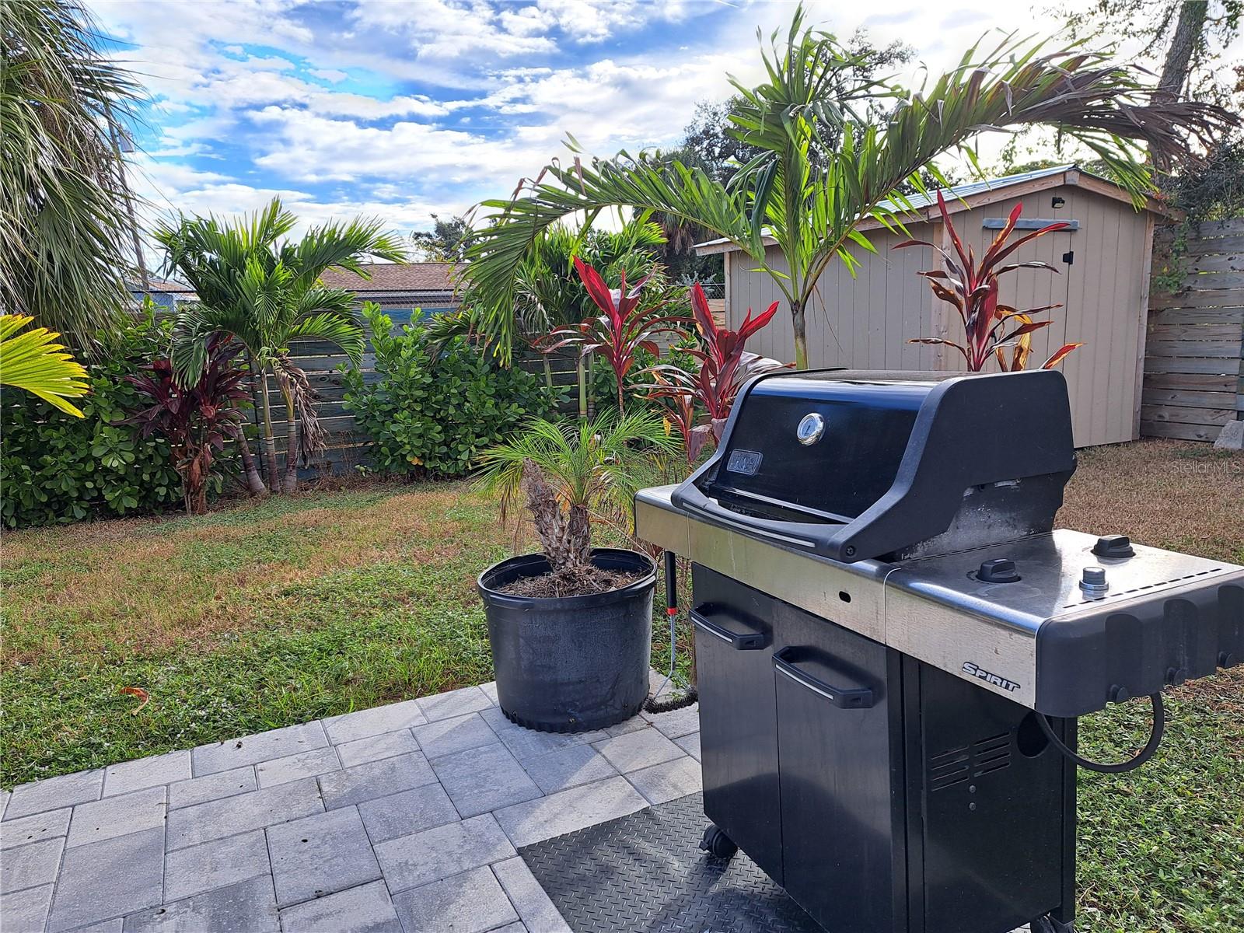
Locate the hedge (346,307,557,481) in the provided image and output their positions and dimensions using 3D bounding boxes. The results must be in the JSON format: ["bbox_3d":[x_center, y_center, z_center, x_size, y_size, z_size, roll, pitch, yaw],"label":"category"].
[{"bbox_3d":[-1.646,-0.696,8.186,1.750,1.620,1.150,-7,11,-26],"label":"hedge"}]

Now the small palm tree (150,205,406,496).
[{"bbox_3d":[-2.855,-1.022,7.228,2.050,2.480,1.900,-6,10,-21],"label":"small palm tree"}]

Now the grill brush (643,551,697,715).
[{"bbox_3d":[0.119,0.399,2.184,0.150,0.448,0.050,-7,11,-26],"label":"grill brush"}]

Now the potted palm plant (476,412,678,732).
[{"bbox_3d":[-0.167,0.308,2.900,0.670,0.981,0.660,-2,10,-4],"label":"potted palm plant"}]

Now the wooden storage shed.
[{"bbox_3d":[2.913,-1.498,8.620,2.960,2.370,3.360,-6,11,-25],"label":"wooden storage shed"}]

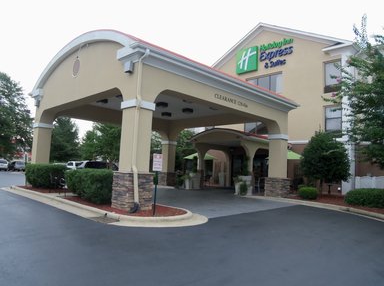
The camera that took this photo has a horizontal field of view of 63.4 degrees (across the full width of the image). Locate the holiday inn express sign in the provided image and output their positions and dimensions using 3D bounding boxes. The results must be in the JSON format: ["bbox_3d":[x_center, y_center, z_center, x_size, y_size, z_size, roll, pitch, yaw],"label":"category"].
[{"bbox_3d":[5.432,-6.466,23.487,0.220,1.905,4.899,8,-8,-44],"label":"holiday inn express sign"}]

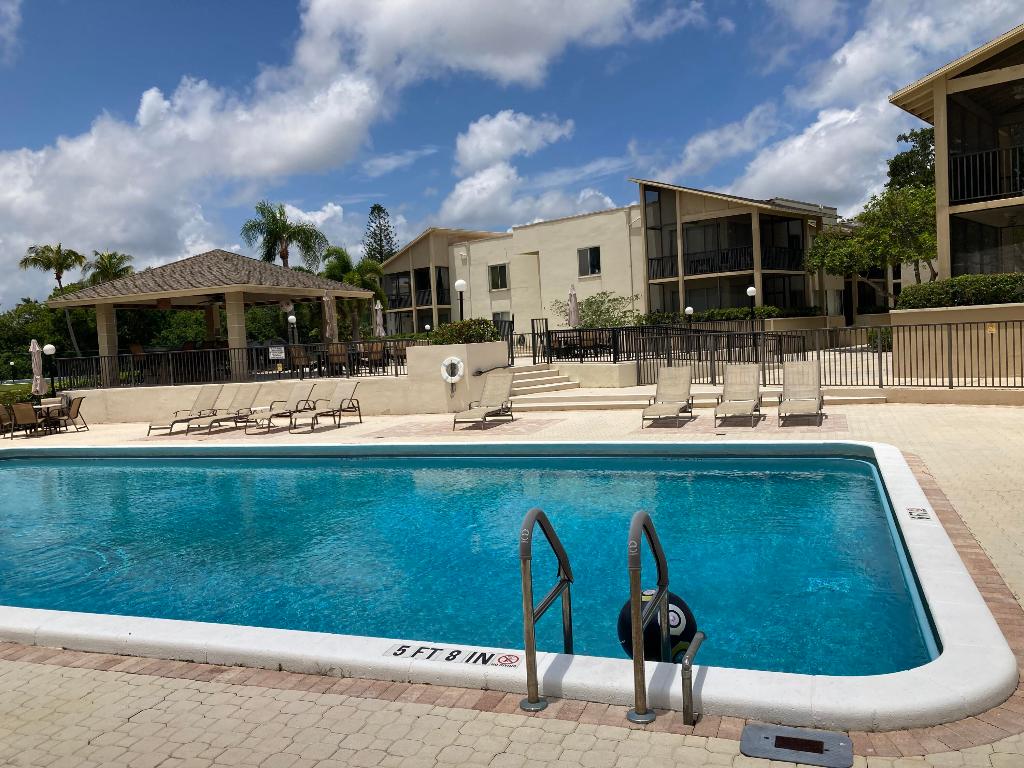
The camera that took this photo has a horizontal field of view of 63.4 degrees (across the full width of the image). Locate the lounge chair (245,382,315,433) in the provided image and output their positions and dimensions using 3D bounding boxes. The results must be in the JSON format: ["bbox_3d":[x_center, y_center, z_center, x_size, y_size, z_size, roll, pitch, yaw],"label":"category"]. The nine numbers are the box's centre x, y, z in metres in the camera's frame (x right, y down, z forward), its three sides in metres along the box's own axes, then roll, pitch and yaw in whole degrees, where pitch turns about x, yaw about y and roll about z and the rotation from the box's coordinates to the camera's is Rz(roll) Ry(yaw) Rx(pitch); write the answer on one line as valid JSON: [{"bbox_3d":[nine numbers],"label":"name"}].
[{"bbox_3d":[-5.118,0.537,18.381,0.670,0.950,1.800,-2,3,21],"label":"lounge chair"}]

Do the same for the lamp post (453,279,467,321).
[{"bbox_3d":[-1.477,-1.789,24.441,0.350,2.608,0.350,-3,3,0],"label":"lamp post"}]

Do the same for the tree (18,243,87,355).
[{"bbox_3d":[-32.772,-4.880,59.830,5.000,10.475,5.000,-5,3,-28],"label":"tree"}]

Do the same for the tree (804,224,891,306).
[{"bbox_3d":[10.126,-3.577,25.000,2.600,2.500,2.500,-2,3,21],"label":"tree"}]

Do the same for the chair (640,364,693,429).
[{"bbox_3d":[2.850,0.227,15.222,0.660,0.980,1.620,-2,3,21],"label":"chair"}]

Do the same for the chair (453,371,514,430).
[{"bbox_3d":[-0.561,0.335,16.853,0.700,1.030,1.800,-2,3,21],"label":"chair"}]

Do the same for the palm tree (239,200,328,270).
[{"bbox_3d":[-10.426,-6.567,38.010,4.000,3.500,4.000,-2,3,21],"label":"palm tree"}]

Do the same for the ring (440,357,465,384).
[{"bbox_3d":[-1.404,-0.324,19.608,0.620,0.620,0.100,-2,3,20],"label":"ring"}]

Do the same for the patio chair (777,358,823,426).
[{"bbox_3d":[5.102,0.147,14.690,0.700,1.030,1.750,-2,3,21],"label":"patio chair"}]

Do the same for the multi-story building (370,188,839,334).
[{"bbox_3d":[4.700,-5.825,46.774,26.300,7.600,12.000,0,4,44],"label":"multi-story building"}]

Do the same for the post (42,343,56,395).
[{"bbox_3d":[-13.574,-0.017,24.494,0.340,2.320,0.340,-5,4,-29],"label":"post"}]

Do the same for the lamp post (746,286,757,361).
[{"bbox_3d":[8.720,-2.186,29.928,0.330,2.629,0.330,-3,3,0],"label":"lamp post"}]

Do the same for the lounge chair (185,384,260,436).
[{"bbox_3d":[-6.564,0.573,18.739,0.660,0.980,1.620,-2,3,23],"label":"lounge chair"}]

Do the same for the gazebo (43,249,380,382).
[{"bbox_3d":[-9.042,-2.205,25.622,6.790,4.024,6.790,-2,3,21],"label":"gazebo"}]

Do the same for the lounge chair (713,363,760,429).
[{"bbox_3d":[3.992,0.192,14.679,0.660,0.980,1.620,-2,3,20],"label":"lounge chair"}]

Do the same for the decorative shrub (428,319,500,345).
[{"bbox_3d":[-1.225,-1.316,21.861,1.850,0.780,1.600,-3,3,0],"label":"decorative shrub"}]

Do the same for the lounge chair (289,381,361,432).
[{"bbox_3d":[-4.103,0.498,18.108,0.670,0.950,1.800,-2,3,21],"label":"lounge chair"}]

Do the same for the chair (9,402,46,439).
[{"bbox_3d":[-11.640,0.865,20.011,0.580,0.840,0.660,-4,3,-5],"label":"chair"}]

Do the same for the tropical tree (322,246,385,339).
[{"bbox_3d":[-6.708,-3.337,35.877,2.700,5.121,2.700,-3,3,-10],"label":"tropical tree"}]

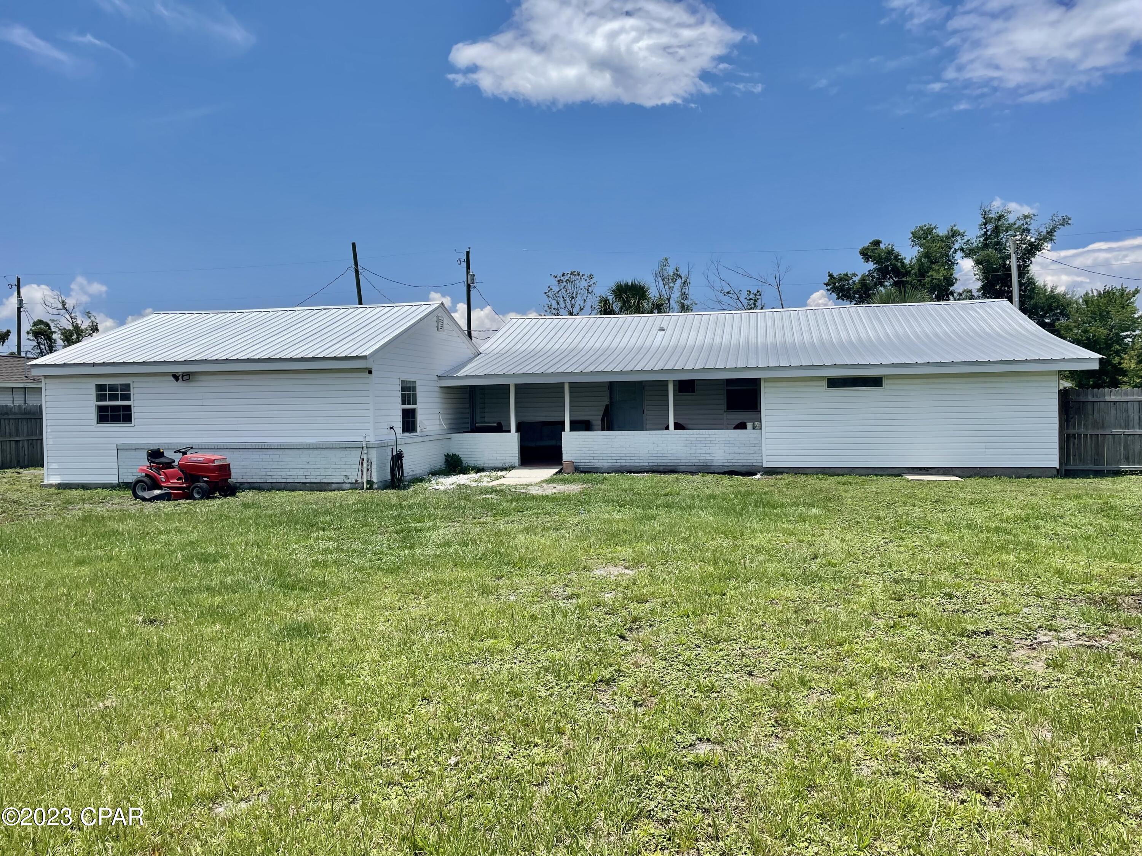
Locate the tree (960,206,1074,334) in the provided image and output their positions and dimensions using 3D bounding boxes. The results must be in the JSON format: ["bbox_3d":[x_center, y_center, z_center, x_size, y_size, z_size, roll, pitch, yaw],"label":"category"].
[{"bbox_3d":[24.693,-6.158,47.442,6.400,12.225,6.000,0,2,11],"label":"tree"}]

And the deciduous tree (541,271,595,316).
[{"bbox_3d":[-0.007,-3.320,39.165,2.600,7.705,2.600,0,2,11],"label":"deciduous tree"}]

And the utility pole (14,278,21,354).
[{"bbox_3d":[-35.201,-4.547,54.972,0.320,10.244,0.320,0,2,11],"label":"utility pole"}]

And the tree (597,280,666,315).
[{"bbox_3d":[2.719,-3.031,38.124,3.200,7.111,3.000,0,2,11],"label":"tree"}]

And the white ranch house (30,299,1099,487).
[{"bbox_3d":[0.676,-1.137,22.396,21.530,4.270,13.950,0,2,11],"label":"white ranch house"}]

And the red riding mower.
[{"bbox_3d":[-7.054,0.811,15.659,1.700,1.030,1.100,0,2,16],"label":"red riding mower"}]

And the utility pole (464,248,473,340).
[{"bbox_3d":[-5.674,-4.870,48.399,0.320,10.441,0.320,0,2,11],"label":"utility pole"}]

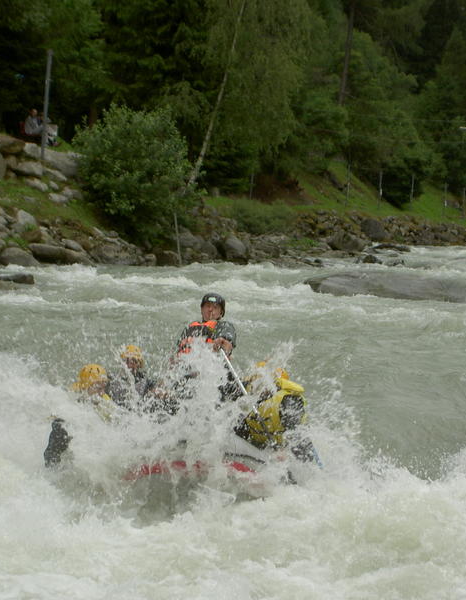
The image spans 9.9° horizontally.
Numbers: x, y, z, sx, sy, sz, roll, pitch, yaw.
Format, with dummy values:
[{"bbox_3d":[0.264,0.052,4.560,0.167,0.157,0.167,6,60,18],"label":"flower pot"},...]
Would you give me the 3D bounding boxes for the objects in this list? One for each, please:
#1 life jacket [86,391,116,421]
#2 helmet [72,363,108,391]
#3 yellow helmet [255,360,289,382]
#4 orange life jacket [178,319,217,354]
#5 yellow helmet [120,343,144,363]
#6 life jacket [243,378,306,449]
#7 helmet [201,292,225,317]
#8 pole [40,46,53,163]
[{"bbox_3d":[-1.127,0.940,23.000,0.400,0.460,0.300,-8,9,-16],"label":"life jacket"},{"bbox_3d":[-1.206,0.648,23.200,0.240,0.210,0.280,-7,12,-20],"label":"helmet"},{"bbox_3d":[0.343,0.626,23.500,0.240,0.200,0.280,16,6,17],"label":"yellow helmet"},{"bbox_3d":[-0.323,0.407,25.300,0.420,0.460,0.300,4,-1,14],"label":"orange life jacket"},{"bbox_3d":[-0.915,0.494,24.500,0.220,0.200,0.270,-2,3,-6],"label":"yellow helmet"},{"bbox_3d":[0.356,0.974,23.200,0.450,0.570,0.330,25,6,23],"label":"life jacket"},{"bbox_3d":[-0.183,0.047,25.400,0.225,0.220,0.280,2,3,11],"label":"helmet"},{"bbox_3d":[-5.380,-5.639,78.000,0.150,3.200,0.150,4,1,0],"label":"pole"}]

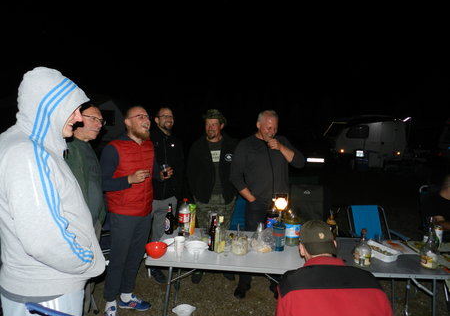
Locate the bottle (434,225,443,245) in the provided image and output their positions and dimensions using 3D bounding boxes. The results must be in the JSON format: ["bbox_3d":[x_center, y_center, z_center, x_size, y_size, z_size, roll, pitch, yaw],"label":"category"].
[{"bbox_3d":[1.772,0.647,2.471,0.062,0.175,0.062,6,8,35],"label":"bottle"}]

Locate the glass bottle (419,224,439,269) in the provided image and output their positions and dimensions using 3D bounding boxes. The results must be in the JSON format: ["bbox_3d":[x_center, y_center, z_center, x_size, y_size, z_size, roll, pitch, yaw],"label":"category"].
[{"bbox_3d":[1.446,0.625,2.098,0.107,0.285,0.107,6,8,34],"label":"glass bottle"}]

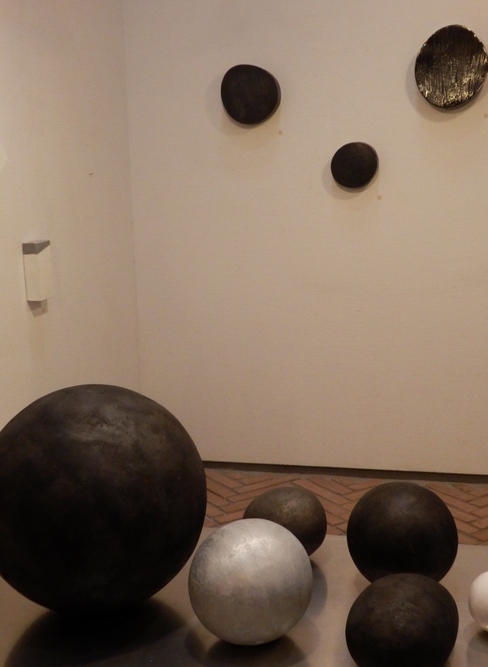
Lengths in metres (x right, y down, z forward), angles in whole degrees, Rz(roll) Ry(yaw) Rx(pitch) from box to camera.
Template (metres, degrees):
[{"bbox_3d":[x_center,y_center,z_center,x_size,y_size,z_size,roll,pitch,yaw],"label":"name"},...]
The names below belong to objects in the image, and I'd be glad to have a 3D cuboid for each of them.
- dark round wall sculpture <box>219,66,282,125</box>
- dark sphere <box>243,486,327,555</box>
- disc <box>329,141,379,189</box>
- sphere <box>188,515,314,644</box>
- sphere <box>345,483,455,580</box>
[{"bbox_3d":[0.026,-0.865,3.144,0.221,0.210,0.050,1,11,13],"label":"dark round wall sculpture"},{"bbox_3d":[0.121,0.568,2.571,0.237,0.230,0.237,-1,11,0],"label":"dark sphere"},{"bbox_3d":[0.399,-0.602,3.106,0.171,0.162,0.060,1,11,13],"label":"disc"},{"bbox_3d":[0.017,0.618,2.157,0.304,0.304,0.304,-1,11,0],"label":"sphere"},{"bbox_3d":[0.437,0.563,2.392,0.301,0.301,0.301,-1,11,0],"label":"sphere"}]

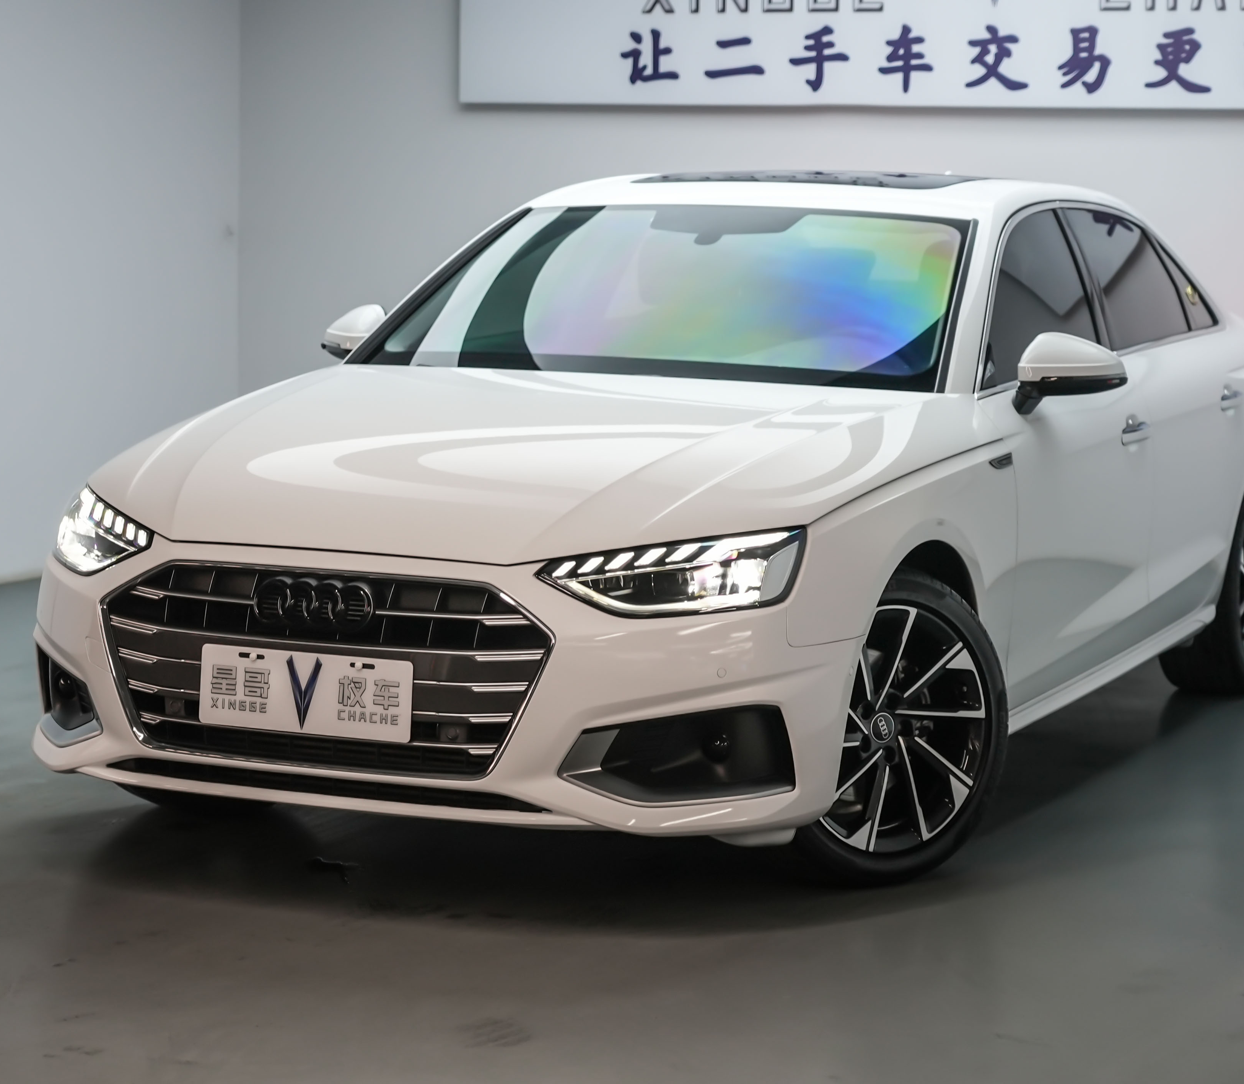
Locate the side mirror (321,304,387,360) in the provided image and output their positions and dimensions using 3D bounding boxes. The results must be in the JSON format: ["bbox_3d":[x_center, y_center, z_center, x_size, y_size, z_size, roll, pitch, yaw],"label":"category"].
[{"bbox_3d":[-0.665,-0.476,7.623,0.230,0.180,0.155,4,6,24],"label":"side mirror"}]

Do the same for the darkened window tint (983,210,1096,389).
[{"bbox_3d":[0.910,-0.565,7.144,0.050,0.425,1.026,-25,-6,25],"label":"darkened window tint"}]

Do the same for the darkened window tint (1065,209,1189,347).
[{"bbox_3d":[1.270,-0.669,7.966,0.050,0.380,0.890,-26,-5,22],"label":"darkened window tint"}]

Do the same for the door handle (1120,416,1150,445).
[{"bbox_3d":[1.208,-0.257,7.404,0.050,0.050,0.215,4,6,24],"label":"door handle"}]

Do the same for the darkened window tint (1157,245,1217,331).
[{"bbox_3d":[1.530,-0.693,8.565,0.030,0.255,0.388,-27,-5,21],"label":"darkened window tint"}]

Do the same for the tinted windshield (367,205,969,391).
[{"bbox_3d":[0.127,-0.562,7.178,1.440,0.100,0.880,4,35,24],"label":"tinted windshield"}]

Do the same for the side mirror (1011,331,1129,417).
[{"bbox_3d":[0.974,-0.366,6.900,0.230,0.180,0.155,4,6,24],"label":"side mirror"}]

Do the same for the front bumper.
[{"bbox_3d":[-0.482,0.252,5.921,1.800,0.530,0.470,4,6,24],"label":"front bumper"}]

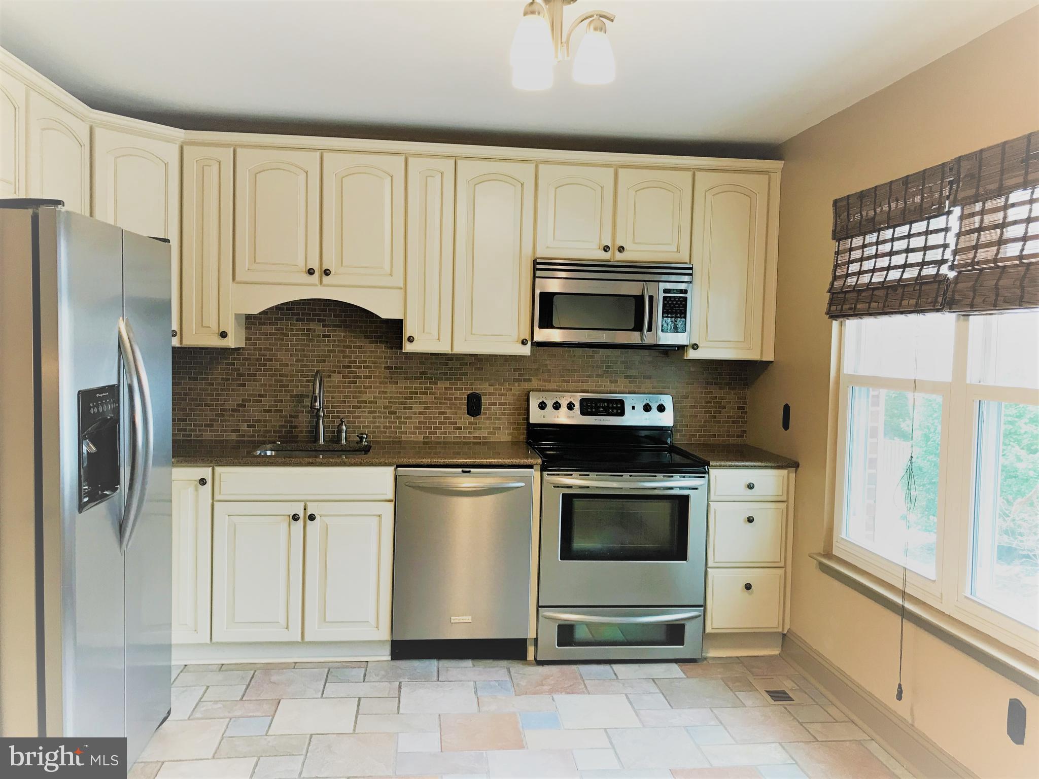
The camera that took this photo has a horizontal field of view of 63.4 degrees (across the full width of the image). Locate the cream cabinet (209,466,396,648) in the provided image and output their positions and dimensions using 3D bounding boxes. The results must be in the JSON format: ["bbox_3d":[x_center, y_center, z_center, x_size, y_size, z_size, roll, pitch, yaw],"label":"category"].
[{"bbox_3d":[-0.969,0.735,3.942,0.780,0.857,0.625,1,3,-6],"label":"cream cabinet"}]

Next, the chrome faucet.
[{"bbox_3d":[-0.966,0.091,4.030,0.058,0.365,0.250,1,3,-6],"label":"chrome faucet"}]

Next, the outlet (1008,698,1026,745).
[{"bbox_3d":[1.426,0.958,2.416,0.008,0.130,0.074,1,3,-6],"label":"outlet"}]

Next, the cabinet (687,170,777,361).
[{"bbox_3d":[1.022,-0.611,4.258,0.444,0.916,0.325,1,3,-7],"label":"cabinet"}]

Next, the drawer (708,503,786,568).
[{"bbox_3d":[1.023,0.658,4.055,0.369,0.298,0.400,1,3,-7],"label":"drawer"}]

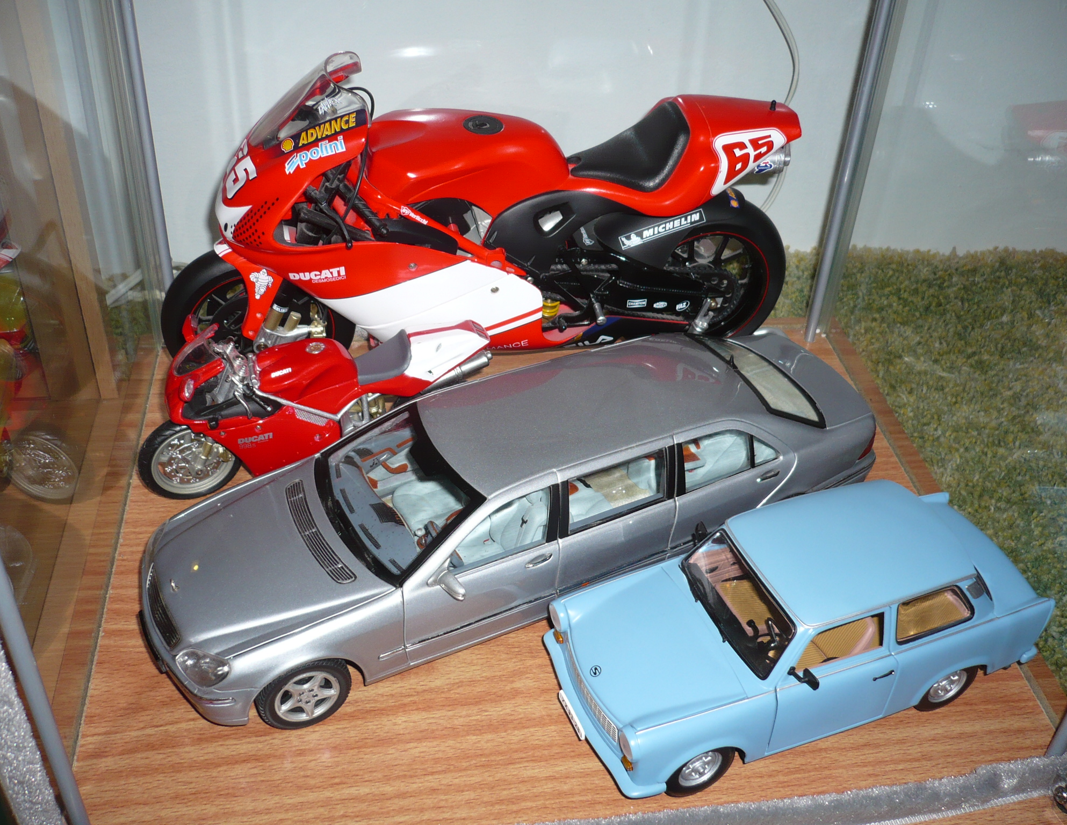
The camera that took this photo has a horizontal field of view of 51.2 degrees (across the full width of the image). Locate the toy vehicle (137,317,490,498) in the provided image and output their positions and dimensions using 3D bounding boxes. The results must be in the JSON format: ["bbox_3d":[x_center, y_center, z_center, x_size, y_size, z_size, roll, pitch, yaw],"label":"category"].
[{"bbox_3d":[-0.102,-0.004,0.529,0.170,0.095,0.058,-8,39,-14],"label":"toy vehicle"}]

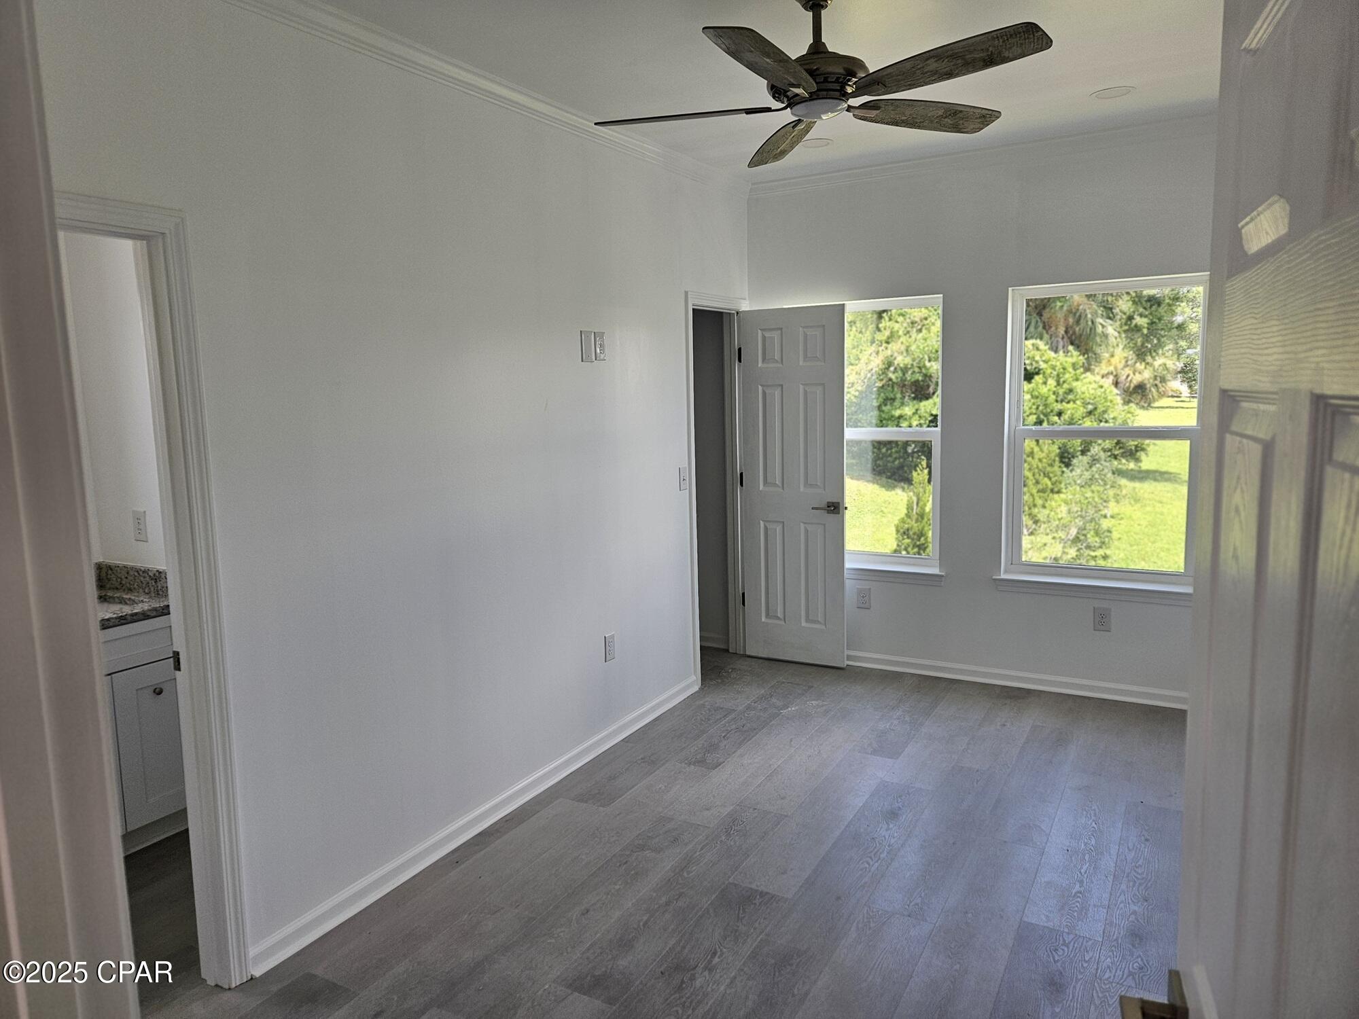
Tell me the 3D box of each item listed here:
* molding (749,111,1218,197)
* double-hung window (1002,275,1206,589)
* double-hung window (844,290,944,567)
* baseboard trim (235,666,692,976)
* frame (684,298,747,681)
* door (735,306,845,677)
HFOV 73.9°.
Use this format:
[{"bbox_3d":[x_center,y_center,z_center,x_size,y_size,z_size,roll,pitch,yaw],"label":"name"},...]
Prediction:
[{"bbox_3d":[1.459,-1.760,4.549,2.500,0.080,0.066,3,9,29],"label":"molding"},{"bbox_3d":[2.093,-0.367,4.497,0.880,1.490,0.100,3,9,29],"label":"double-hung window"},{"bbox_3d":[1.042,-0.420,5.088,0.880,1.490,0.100,3,9,29],"label":"double-hung window"},{"bbox_3d":[-0.562,1.121,3.749,0.017,0.088,2.670,3,9,29],"label":"baseboard trim"},{"bbox_3d":[0.193,-0.117,5.097,0.130,2.120,0.740,3,9,29],"label":"frame"},{"bbox_3d":[0.665,-0.114,5.196,0.610,2.030,0.036,2,9,26],"label":"door"}]

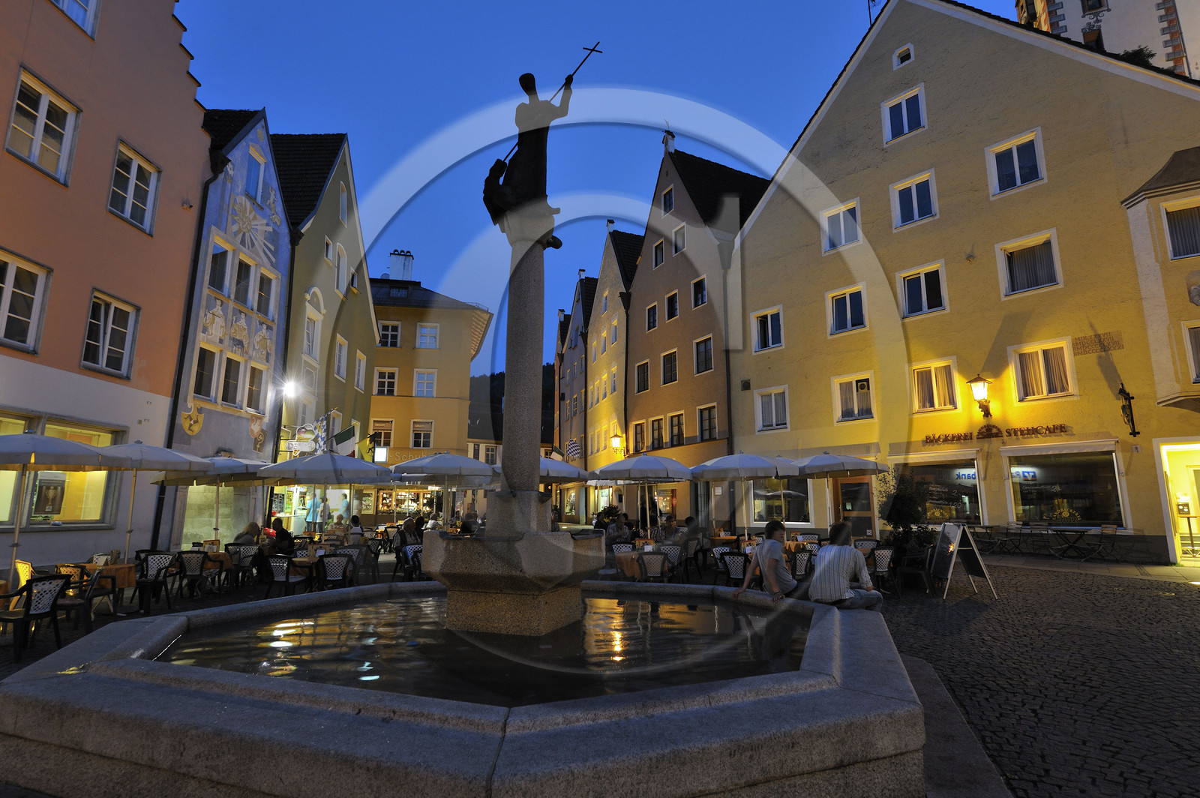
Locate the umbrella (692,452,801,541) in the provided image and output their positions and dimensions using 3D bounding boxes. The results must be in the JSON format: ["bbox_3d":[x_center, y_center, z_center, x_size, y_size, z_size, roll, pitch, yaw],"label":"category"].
[{"bbox_3d":[2.577,2.195,11.192,1.970,2.500,1.970,1,-10,0],"label":"umbrella"}]

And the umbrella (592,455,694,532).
[{"bbox_3d":[0.888,2.348,11.974,2.150,2.640,2.150,0,-10,0],"label":"umbrella"}]

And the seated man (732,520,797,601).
[{"bbox_3d":[1.990,2.006,6.853,0.950,1.360,0.620,6,-12,-29],"label":"seated man"}]

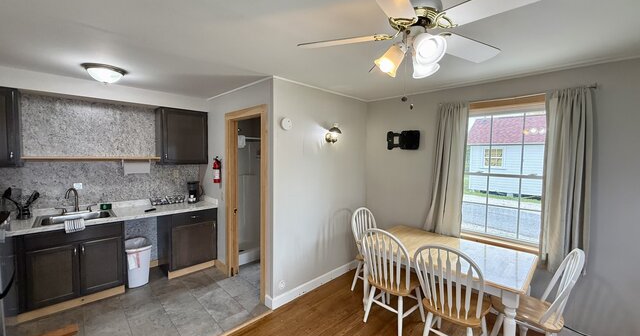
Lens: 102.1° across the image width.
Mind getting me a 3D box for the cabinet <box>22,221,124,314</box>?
[{"bbox_3d":[-2.740,1.032,2.908,0.800,0.870,0.620,-2,4,-44],"label":"cabinet"}]

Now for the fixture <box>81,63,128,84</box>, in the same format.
[{"bbox_3d":[-2.027,-0.868,2.445,0.345,0.135,0.345,-2,4,-44],"label":"fixture"}]

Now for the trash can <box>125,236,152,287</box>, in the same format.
[{"bbox_3d":[-2.292,1.197,3.246,0.285,0.520,0.390,-2,4,-44],"label":"trash can"}]

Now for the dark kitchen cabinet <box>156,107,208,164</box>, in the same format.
[{"bbox_3d":[-1.992,-0.431,3.769,0.600,0.765,0.320,-2,4,-44],"label":"dark kitchen cabinet"}]

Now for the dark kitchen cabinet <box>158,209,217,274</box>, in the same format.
[{"bbox_3d":[-1.903,1.004,3.728,0.600,0.870,0.620,-2,4,-44],"label":"dark kitchen cabinet"}]

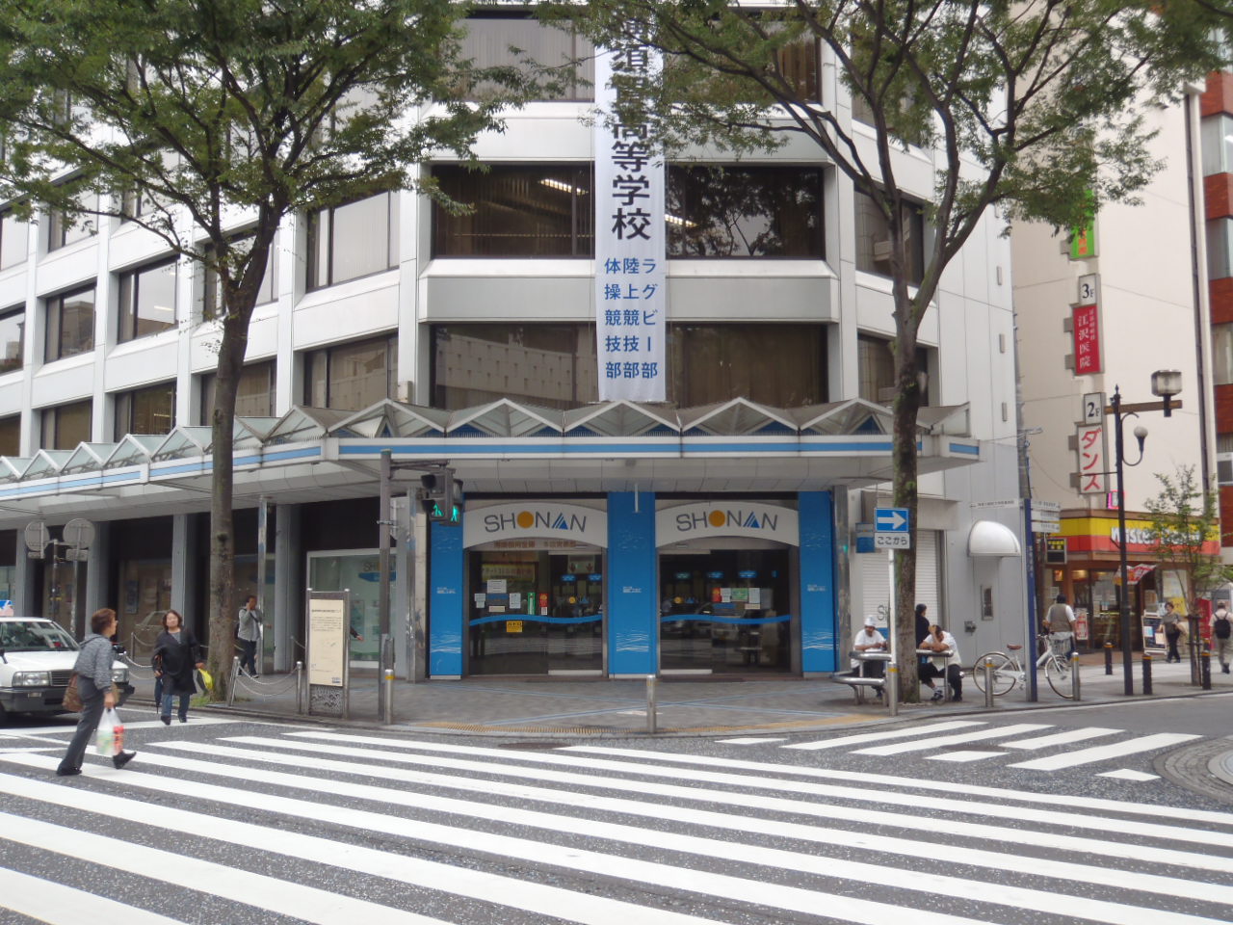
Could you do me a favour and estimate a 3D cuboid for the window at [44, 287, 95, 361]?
[{"bbox_3d":[-14.744,-3.773,34.797,3.200,1.829,0.150,-6,-8,41],"label":"window"}]

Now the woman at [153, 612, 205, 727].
[{"bbox_3d":[-6.076,2.822,17.789,0.620,1.560,0.420,2,-7,-22],"label":"woman"}]

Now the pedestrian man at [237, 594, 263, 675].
[{"bbox_3d":[-7.365,3.498,25.800,0.520,1.660,0.520,-6,-8,42],"label":"pedestrian man"}]

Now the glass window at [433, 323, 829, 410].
[{"bbox_3d":[0.278,-1.790,25.010,7.814,1.805,0.150,0,-6,-2],"label":"glass window"}]

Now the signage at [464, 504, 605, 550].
[{"bbox_3d":[-1.550,1.211,24.505,2.770,0.880,0.120,0,-6,-2],"label":"signage"}]

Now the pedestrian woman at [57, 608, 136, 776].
[{"bbox_3d":[-4.974,2.186,12.250,0.750,1.580,0.520,2,-6,-25],"label":"pedestrian woman"}]

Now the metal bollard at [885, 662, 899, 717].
[{"bbox_3d":[3.831,3.146,17.800,0.110,0.740,0.110,0,-6,0],"label":"metal bollard"}]

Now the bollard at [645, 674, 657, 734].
[{"bbox_3d":[0.418,2.894,15.358,0.100,0.695,0.100,0,-6,0],"label":"bollard"}]

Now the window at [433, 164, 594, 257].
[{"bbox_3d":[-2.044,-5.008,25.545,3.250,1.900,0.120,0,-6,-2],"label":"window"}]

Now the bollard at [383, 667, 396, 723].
[{"bbox_3d":[-3.061,3.158,17.300,0.110,0.740,0.110,0,-6,0],"label":"bollard"}]

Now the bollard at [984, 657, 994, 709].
[{"bbox_3d":[5.528,3.261,19.000,0.110,0.740,0.110,0,-6,0],"label":"bollard"}]

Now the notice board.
[{"bbox_3d":[-3.970,2.629,17.678,0.830,1.740,0.090,-6,-8,41],"label":"notice board"}]

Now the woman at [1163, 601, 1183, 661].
[{"bbox_3d":[13.983,4.277,32.322,0.520,1.530,0.420,-6,-8,43],"label":"woman"}]

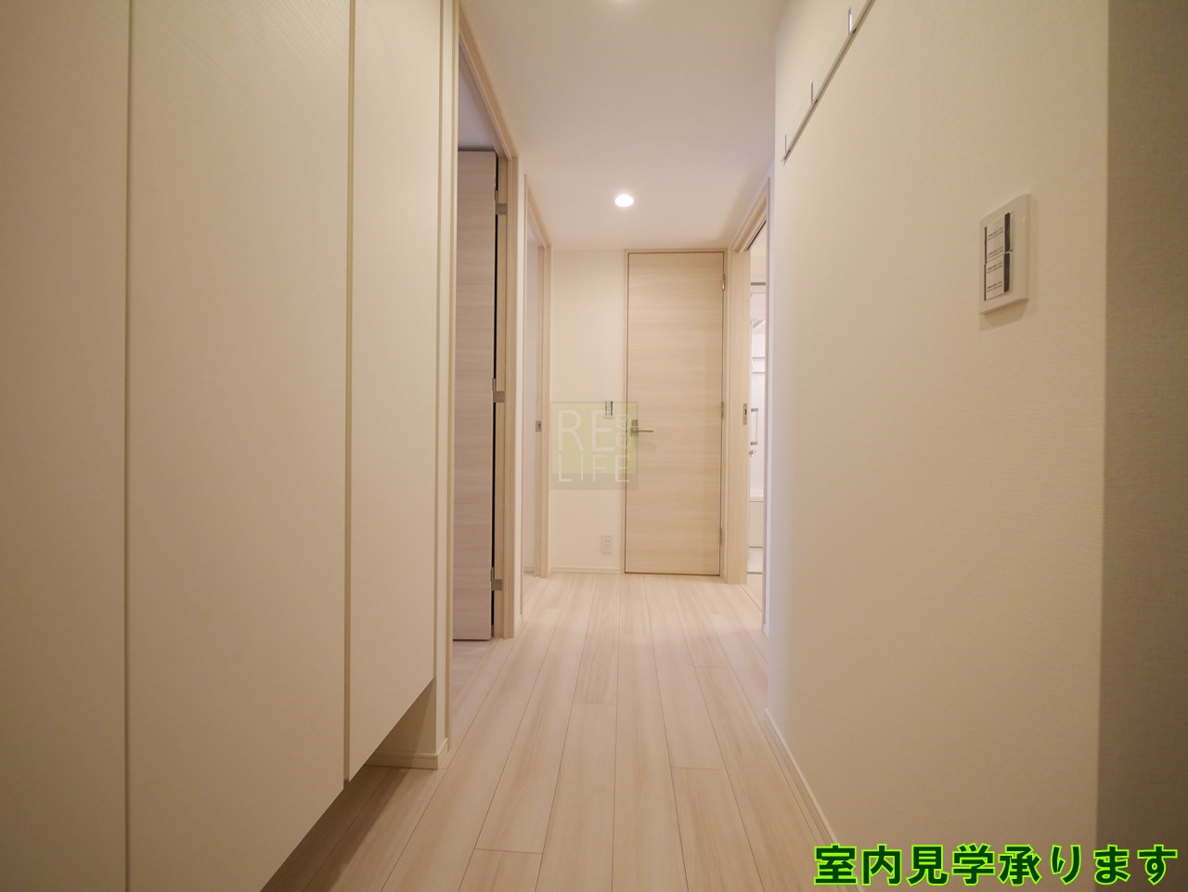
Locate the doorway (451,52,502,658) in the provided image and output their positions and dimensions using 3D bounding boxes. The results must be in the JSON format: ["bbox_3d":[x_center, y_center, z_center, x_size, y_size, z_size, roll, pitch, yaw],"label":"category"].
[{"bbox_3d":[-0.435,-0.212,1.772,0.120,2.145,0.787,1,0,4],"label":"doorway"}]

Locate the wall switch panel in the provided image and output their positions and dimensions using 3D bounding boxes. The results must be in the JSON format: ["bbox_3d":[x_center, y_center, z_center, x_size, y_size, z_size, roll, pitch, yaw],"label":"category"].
[{"bbox_3d":[0.498,-0.228,0.581,0.012,0.121,0.070,1,0,4],"label":"wall switch panel"}]

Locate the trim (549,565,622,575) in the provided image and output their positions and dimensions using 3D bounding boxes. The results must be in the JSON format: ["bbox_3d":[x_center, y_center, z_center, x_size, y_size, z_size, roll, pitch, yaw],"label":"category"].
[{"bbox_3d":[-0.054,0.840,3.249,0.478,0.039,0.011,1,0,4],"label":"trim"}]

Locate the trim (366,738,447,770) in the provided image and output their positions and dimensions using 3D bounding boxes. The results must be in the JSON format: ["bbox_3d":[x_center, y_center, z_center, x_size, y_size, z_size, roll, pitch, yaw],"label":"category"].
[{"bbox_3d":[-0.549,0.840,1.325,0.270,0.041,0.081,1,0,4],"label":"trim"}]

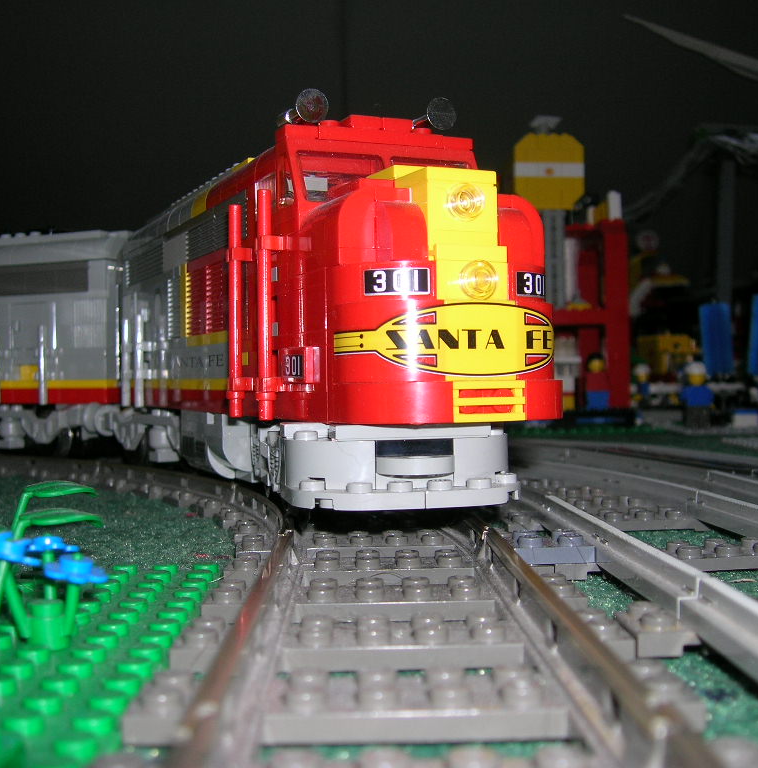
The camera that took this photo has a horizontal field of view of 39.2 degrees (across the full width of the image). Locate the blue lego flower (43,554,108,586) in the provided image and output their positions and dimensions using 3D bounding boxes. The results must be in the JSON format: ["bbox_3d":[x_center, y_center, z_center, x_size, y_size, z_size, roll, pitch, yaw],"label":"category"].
[{"bbox_3d":[-0.045,0.028,0.157,0.010,0.003,0.010,2,6,0],"label":"blue lego flower"}]

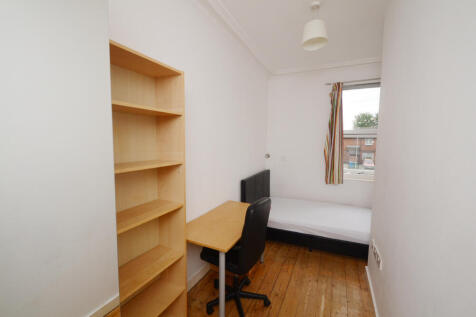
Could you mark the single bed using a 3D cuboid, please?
[{"bbox_3d":[1.208,0.822,3.371,1.980,0.953,1.210,2,5,22],"label":"single bed"}]

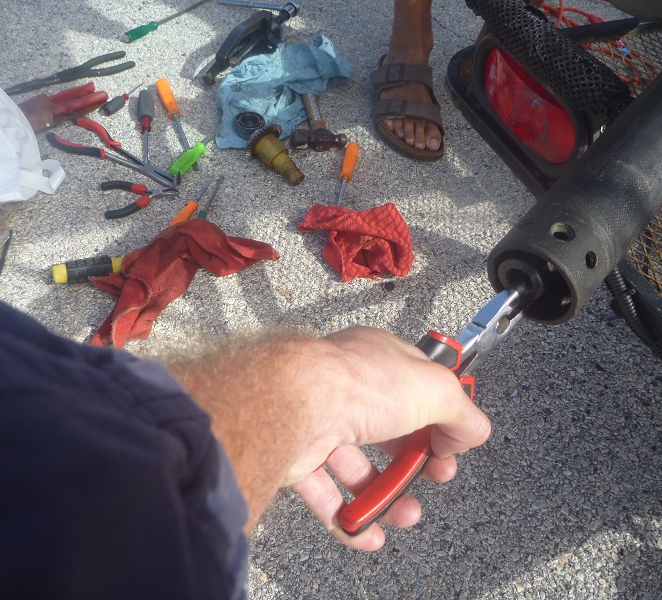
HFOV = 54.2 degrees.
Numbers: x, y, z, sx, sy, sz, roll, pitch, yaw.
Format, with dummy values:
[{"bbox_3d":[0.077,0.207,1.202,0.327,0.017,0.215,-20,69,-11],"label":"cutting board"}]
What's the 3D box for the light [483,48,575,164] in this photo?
[{"bbox_3d":[0.182,-0.179,0.592,0.036,0.056,0.160,-13,48,-12],"label":"light"}]

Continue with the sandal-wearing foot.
[{"bbox_3d":[0.122,-0.341,1.042,0.109,0.100,0.265,-2,47,-2],"label":"sandal-wearing foot"}]

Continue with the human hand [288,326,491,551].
[{"bbox_3d":[0.036,0.081,0.385,0.120,0.100,0.095,-10,41,-47],"label":"human hand"}]

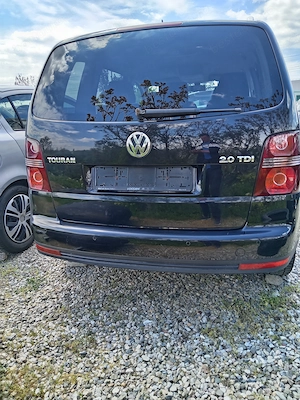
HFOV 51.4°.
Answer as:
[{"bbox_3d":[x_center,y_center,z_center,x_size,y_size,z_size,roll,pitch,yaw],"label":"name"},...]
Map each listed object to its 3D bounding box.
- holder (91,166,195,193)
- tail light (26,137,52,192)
[{"bbox_3d":[-0.041,-0.107,1.600,0.535,0.132,0.025,1,11,13],"label":"holder"},{"bbox_3d":[-0.667,-0.217,1.891,0.260,0.315,0.190,1,15,13],"label":"tail light"}]

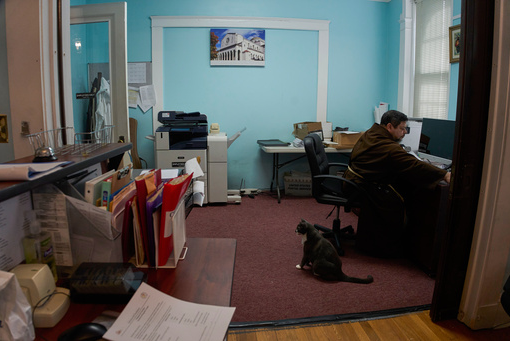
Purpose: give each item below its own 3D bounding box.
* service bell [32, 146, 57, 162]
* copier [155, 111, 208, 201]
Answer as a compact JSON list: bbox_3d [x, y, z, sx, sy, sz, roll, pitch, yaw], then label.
[{"bbox_3d":[-0.740,-0.058,1.200,0.085,0.060,0.085,-1,10,-5],"label":"service bell"},{"bbox_3d":[-0.928,-0.192,4.539,0.620,1.140,0.660,-1,10,-5],"label":"copier"}]

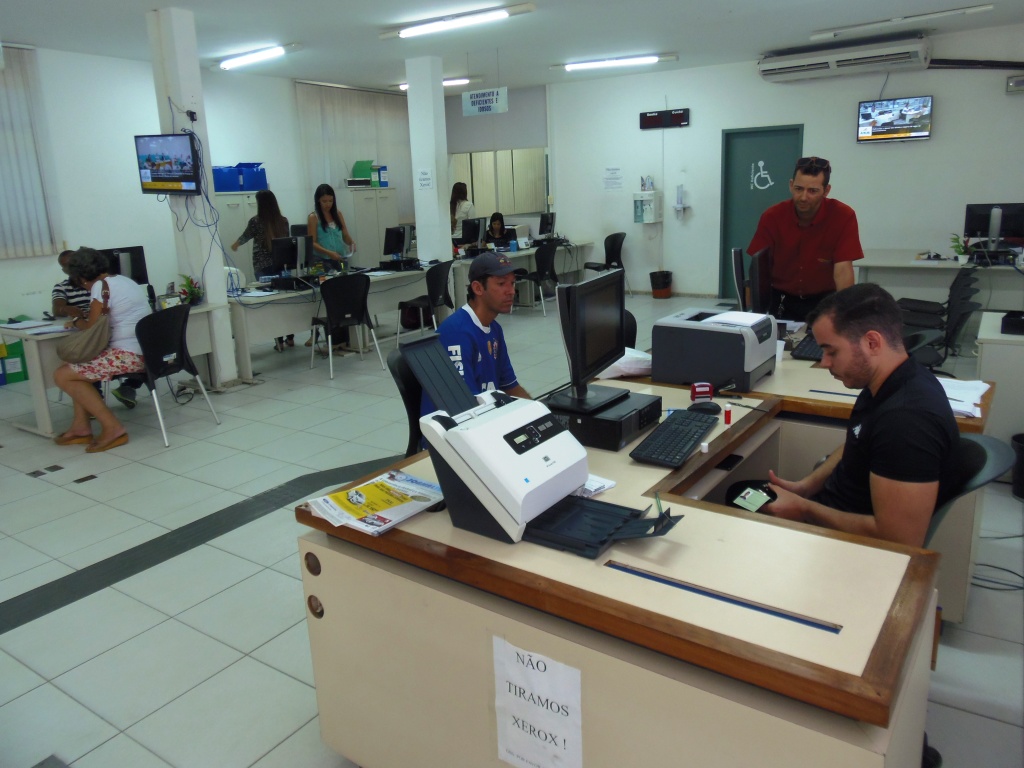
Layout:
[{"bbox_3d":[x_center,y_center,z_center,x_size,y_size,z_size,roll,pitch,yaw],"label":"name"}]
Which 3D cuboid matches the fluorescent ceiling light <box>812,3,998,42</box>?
[{"bbox_3d":[3.587,-3.367,6.637,1.542,0.070,0.090,11,19,39],"label":"fluorescent ceiling light"}]

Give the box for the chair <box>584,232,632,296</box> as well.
[{"bbox_3d":[1.327,-1.675,9.975,0.550,0.840,0.510,-9,17,-24],"label":"chair"}]

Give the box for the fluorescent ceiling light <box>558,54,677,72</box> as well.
[{"bbox_3d":[1.262,-3.844,8.490,1.400,0.080,0.140,8,17,32],"label":"fluorescent ceiling light"}]

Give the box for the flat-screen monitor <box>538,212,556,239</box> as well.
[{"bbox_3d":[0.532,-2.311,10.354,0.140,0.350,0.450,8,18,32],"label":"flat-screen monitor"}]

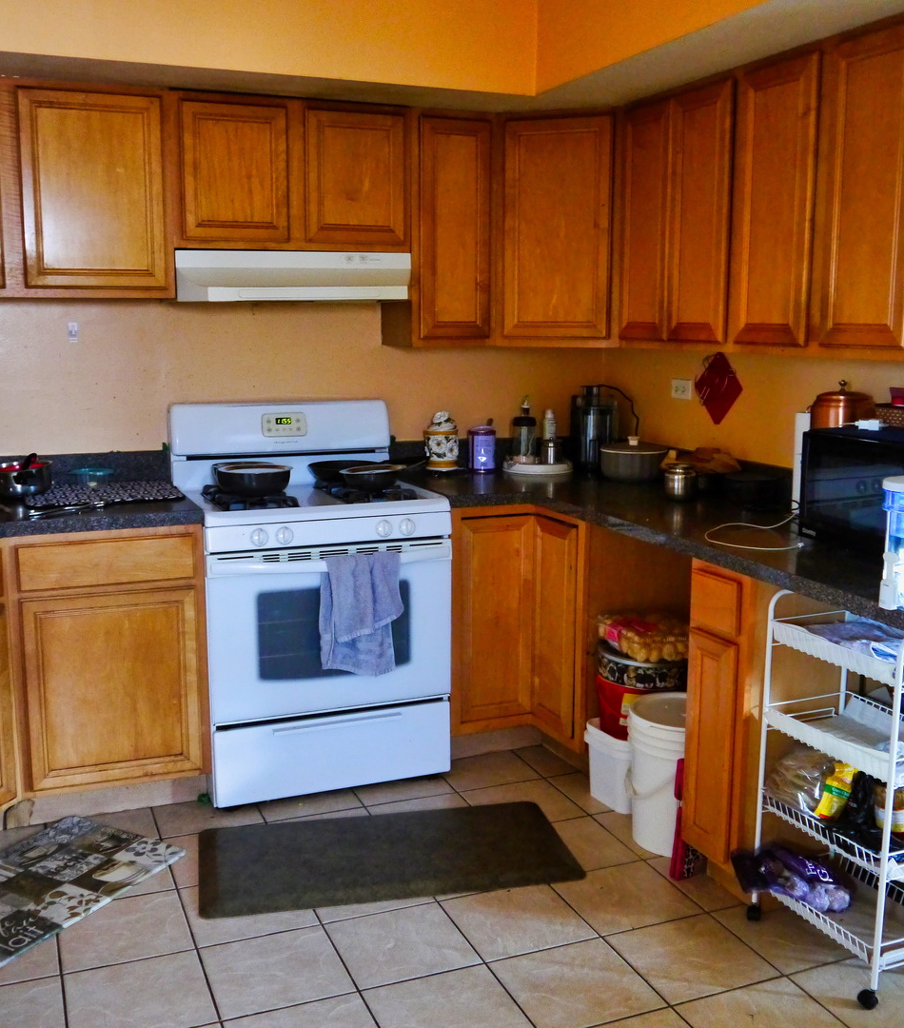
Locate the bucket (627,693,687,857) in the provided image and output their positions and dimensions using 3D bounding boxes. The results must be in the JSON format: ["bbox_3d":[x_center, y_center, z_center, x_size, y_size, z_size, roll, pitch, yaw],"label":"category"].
[{"bbox_3d":[0.653,0.742,3.156,0.307,0.384,0.307,0,10,0],"label":"bucket"}]

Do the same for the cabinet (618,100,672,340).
[{"bbox_3d":[0.740,-0.909,3.531,0.320,0.740,0.305,-4,10,-22],"label":"cabinet"}]

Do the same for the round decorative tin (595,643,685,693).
[{"bbox_3d":[0.600,0.451,3.373,0.304,0.076,0.304,0,10,0],"label":"round decorative tin"}]

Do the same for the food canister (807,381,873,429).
[{"bbox_3d":[1.045,-0.292,2.976,0.176,0.137,0.176,4,10,19],"label":"food canister"}]

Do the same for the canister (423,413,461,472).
[{"bbox_3d":[-0.037,-0.260,4.072,0.125,0.213,0.125,0,10,2],"label":"canister"}]

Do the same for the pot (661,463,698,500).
[{"bbox_3d":[0.737,-0.102,3.583,0.100,0.102,0.100,0,9,0],"label":"pot"}]

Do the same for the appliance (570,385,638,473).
[{"bbox_3d":[0.529,-0.317,4.128,0.189,0.310,0.207,1,10,3],"label":"appliance"}]

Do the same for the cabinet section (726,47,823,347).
[{"bbox_3d":[0.959,-0.810,2.950,0.260,0.710,0.303,-4,11,-22],"label":"cabinet section"}]

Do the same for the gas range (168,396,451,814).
[{"bbox_3d":[-0.472,0.254,3.655,0.765,1.190,0.690,-4,10,-22],"label":"gas range"}]

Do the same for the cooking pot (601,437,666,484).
[{"bbox_3d":[0.657,-0.202,4.024,0.245,0.155,0.245,0,9,0],"label":"cooking pot"}]

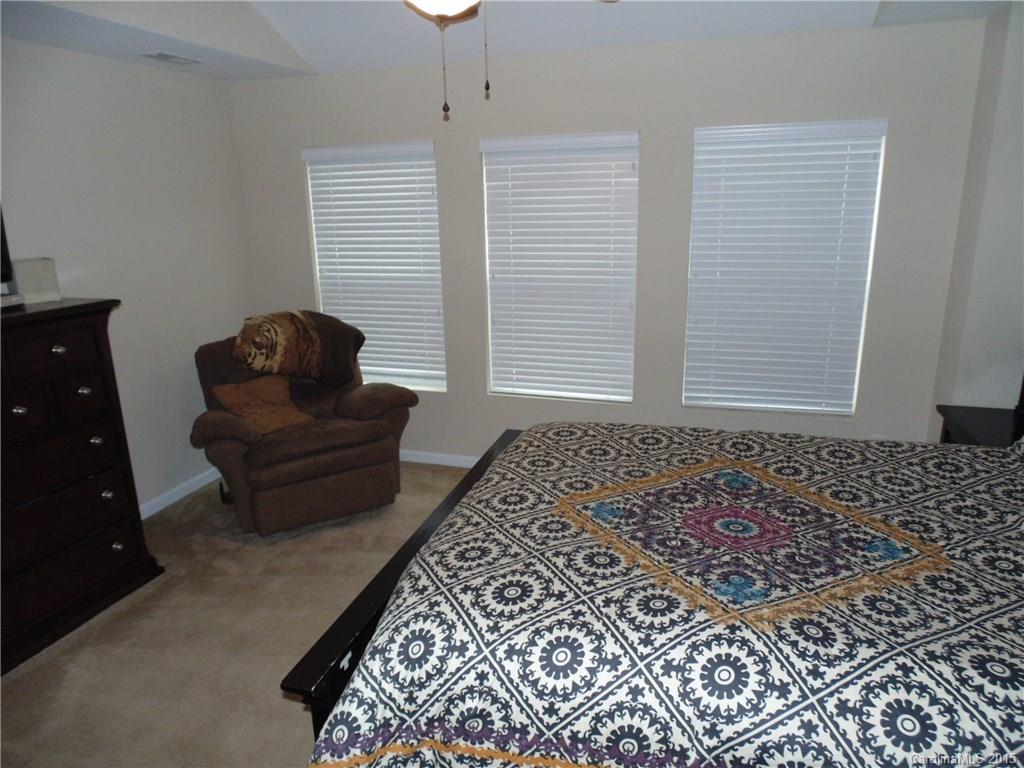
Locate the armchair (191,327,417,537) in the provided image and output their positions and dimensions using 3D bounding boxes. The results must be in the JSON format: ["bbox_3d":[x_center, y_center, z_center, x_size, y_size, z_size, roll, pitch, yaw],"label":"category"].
[{"bbox_3d":[-1.209,0.211,3.738,1.070,0.970,0.920,-10,17,-29],"label":"armchair"}]

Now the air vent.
[{"bbox_3d":[-1.827,-1.736,3.482,0.140,0.020,0.310,4,16,18],"label":"air vent"}]

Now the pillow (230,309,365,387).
[{"bbox_3d":[-1.216,-0.213,3.757,0.700,0.350,0.210,-10,2,-29],"label":"pillow"}]

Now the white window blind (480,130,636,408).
[{"bbox_3d":[0.263,-0.632,3.753,0.900,1.500,0.070,4,16,18],"label":"white window blind"}]

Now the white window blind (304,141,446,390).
[{"bbox_3d":[-0.860,-0.707,4.114,0.900,1.510,0.070,4,16,18],"label":"white window blind"}]

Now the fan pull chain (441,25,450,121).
[{"bbox_3d":[-0.204,-0.953,1.990,0.020,0.270,0.020,4,16,18],"label":"fan pull chain"}]

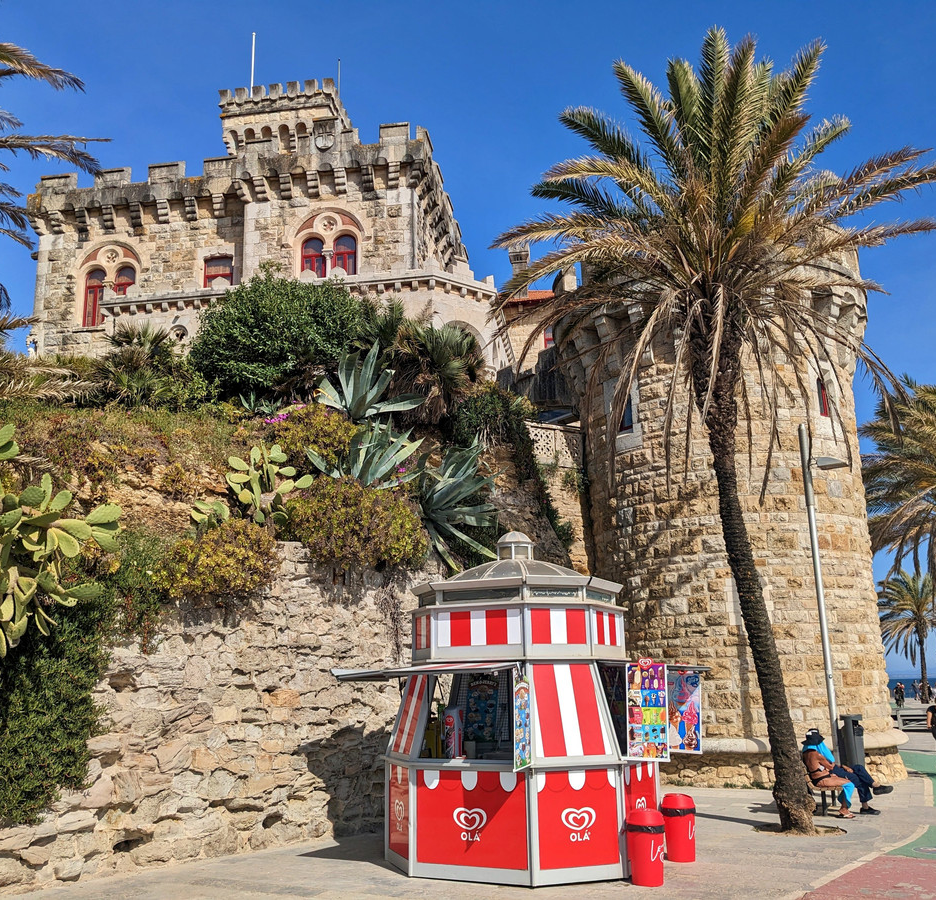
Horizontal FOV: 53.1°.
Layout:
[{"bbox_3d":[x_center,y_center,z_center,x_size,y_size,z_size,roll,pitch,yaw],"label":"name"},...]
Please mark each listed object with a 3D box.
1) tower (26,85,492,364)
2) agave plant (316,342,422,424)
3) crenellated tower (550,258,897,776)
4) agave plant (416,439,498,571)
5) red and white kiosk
[{"bbox_3d":[-6.714,-6.459,34.147,15.800,13.200,10.400,-3,-14,9],"label":"tower"},{"bbox_3d":[-1.741,-1.172,16.599,1.800,1.380,1.700,-1,-14,0],"label":"agave plant"},{"bbox_3d":[6.132,1.464,22.546,7.556,11.992,7.556,-6,-15,15],"label":"crenellated tower"},{"bbox_3d":[-0.199,1.034,17.761,1.556,2.294,1.712,-2,-14,0],"label":"agave plant"},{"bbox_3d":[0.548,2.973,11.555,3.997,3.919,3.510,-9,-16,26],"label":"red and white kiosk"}]

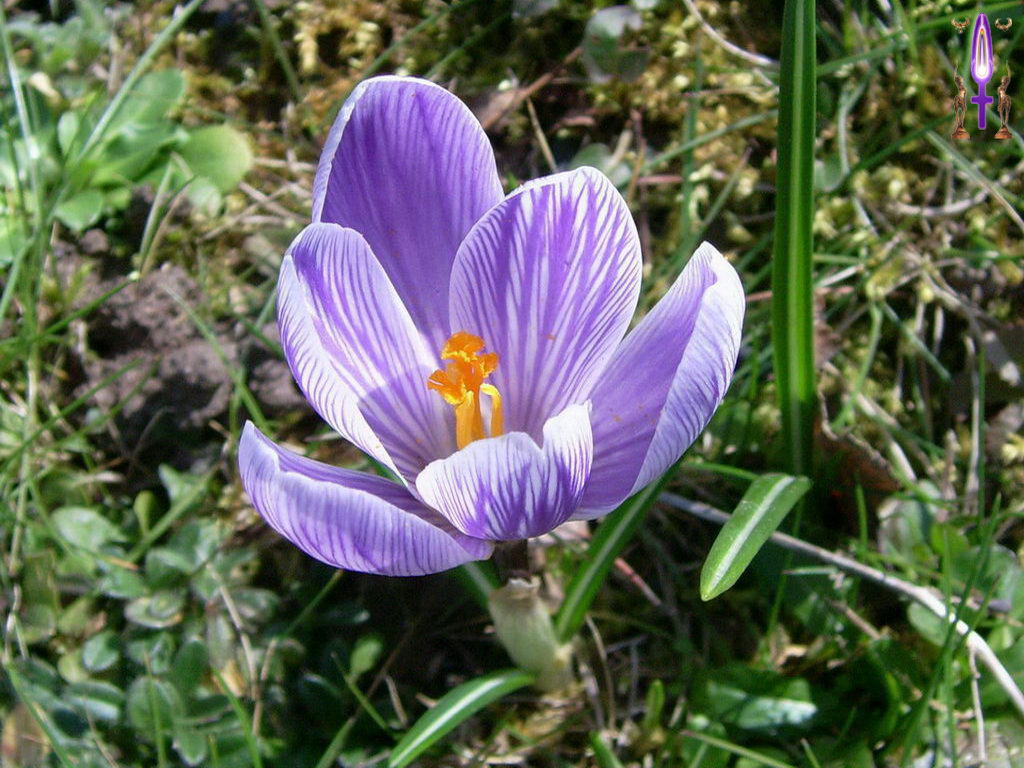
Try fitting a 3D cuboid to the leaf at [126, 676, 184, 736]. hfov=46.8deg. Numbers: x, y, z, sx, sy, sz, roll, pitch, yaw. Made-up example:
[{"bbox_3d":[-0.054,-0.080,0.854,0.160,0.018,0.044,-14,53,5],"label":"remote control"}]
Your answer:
[{"bbox_3d":[-0.057,0.052,0.190,0.008,0.004,0.010,-17,63,-9],"label":"leaf"}]

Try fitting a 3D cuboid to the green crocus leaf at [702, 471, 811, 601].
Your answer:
[{"bbox_3d":[0.036,0.023,0.178,0.006,0.004,0.025,35,69,16],"label":"green crocus leaf"}]

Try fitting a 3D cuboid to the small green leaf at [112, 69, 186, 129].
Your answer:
[{"bbox_3d":[-0.099,-0.077,0.322,0.017,0.004,0.025,38,72,15],"label":"small green leaf"}]

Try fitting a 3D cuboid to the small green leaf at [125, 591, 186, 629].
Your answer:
[{"bbox_3d":[-0.062,0.039,0.206,0.011,0.004,0.007,-5,52,-4],"label":"small green leaf"}]

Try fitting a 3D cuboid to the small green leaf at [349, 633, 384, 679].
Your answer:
[{"bbox_3d":[-0.024,0.045,0.197,0.005,0.004,0.008,27,69,11],"label":"small green leaf"}]

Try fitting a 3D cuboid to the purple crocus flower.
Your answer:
[{"bbox_3d":[-0.003,-0.004,0.160,0.060,0.053,0.057,0,43,0],"label":"purple crocus flower"}]

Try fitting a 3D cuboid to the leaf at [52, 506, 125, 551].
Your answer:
[{"bbox_3d":[-0.077,0.026,0.217,0.016,0.004,0.007,21,59,13],"label":"leaf"}]

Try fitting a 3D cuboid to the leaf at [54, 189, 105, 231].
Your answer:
[{"bbox_3d":[-0.106,-0.043,0.289,0.012,0.004,0.012,-8,62,-4],"label":"leaf"}]

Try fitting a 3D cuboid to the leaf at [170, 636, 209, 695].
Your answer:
[{"bbox_3d":[-0.054,0.047,0.198,0.006,0.004,0.010,4,57,3],"label":"leaf"}]

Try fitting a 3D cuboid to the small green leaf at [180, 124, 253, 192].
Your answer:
[{"bbox_3d":[-0.076,-0.058,0.302,0.020,0.004,0.020,11,67,5],"label":"small green leaf"}]

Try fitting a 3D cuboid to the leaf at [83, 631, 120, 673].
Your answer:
[{"bbox_3d":[-0.069,0.045,0.199,0.006,0.004,0.007,17,63,9],"label":"leaf"}]

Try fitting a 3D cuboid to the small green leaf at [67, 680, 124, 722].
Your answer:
[{"bbox_3d":[-0.068,0.052,0.193,0.010,0.004,0.005,11,57,7],"label":"small green leaf"}]

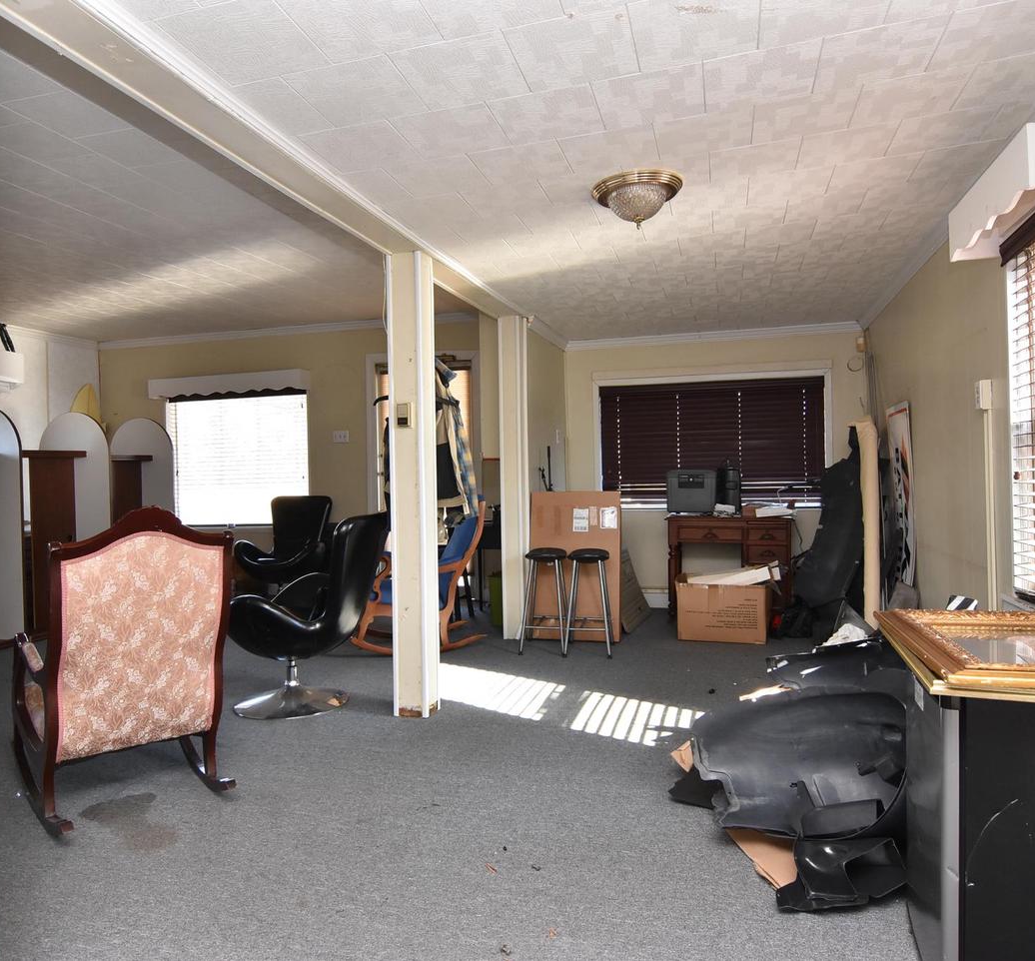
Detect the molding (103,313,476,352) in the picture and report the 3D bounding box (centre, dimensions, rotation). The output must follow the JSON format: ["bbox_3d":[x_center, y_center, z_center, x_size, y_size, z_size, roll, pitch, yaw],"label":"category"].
[{"bbox_3d":[-1.801,-1.071,5.271,3.120,0.080,0.070,-1,1,16],"label":"molding"}]

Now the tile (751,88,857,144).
[{"bbox_3d":[0.907,-1.163,2.284,0.305,0.020,0.305,-2,1,18],"label":"tile"}]

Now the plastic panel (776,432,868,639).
[{"bbox_3d":[2.084,0.338,5.009,0.560,1.400,0.450,-1,1,16],"label":"plastic panel"}]

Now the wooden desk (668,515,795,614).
[{"bbox_3d":[1.670,0.678,5.778,0.955,0.785,0.480,-1,0,14],"label":"wooden desk"}]

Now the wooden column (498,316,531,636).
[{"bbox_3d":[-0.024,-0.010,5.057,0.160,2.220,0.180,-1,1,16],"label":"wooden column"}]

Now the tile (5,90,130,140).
[{"bbox_3d":[-1.754,-1.443,2.832,0.295,0.020,0.305,-2,0,13],"label":"tile"}]

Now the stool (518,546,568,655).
[{"bbox_3d":[0.184,0.775,4.726,0.300,0.650,0.300,-1,1,16],"label":"stool"}]

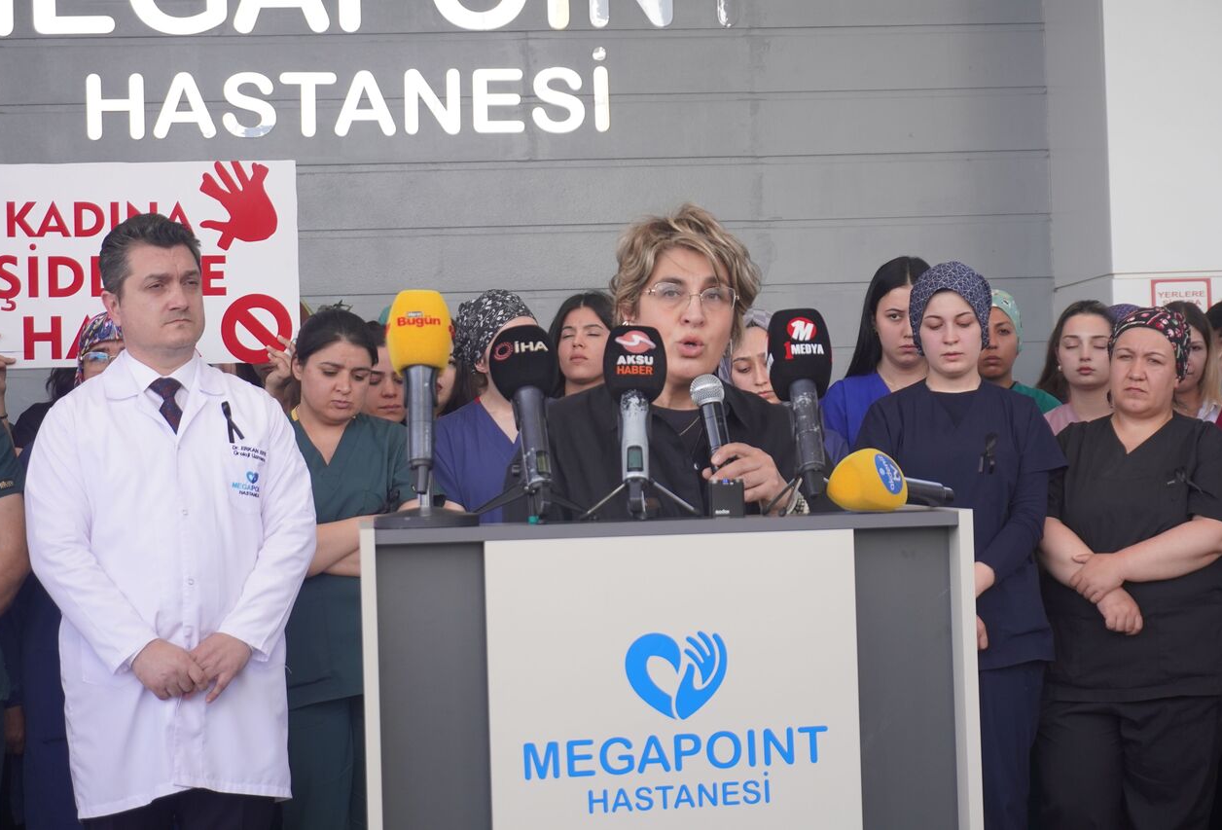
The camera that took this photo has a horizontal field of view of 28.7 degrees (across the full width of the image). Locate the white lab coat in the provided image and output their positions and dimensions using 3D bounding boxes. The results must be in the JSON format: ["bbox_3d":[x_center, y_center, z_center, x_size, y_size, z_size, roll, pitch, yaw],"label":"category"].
[{"bbox_3d":[-0.825,0.314,4.470,0.530,0.870,0.340,-1,-2,-22],"label":"white lab coat"}]

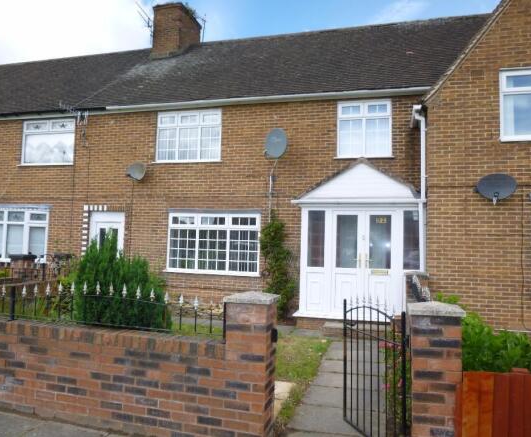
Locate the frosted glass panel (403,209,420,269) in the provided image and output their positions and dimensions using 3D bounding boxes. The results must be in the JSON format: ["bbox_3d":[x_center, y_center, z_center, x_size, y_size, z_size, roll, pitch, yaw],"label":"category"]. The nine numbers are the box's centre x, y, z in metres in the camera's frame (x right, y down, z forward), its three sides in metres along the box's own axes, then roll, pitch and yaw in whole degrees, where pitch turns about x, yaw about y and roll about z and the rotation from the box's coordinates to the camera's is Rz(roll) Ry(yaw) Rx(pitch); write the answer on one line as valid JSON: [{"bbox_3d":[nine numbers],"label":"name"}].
[{"bbox_3d":[2.666,0.396,7.679,0.307,1.087,0.050,1,-4,15],"label":"frosted glass panel"}]

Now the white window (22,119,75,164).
[{"bbox_3d":[-5.842,-2.049,11.287,1.671,1.216,0.120,1,-4,15],"label":"white window"}]

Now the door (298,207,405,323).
[{"bbox_3d":[1.610,0.845,7.925,1.953,2.127,0.120,1,-4,15],"label":"door"}]

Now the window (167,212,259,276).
[{"bbox_3d":[-1.244,0.586,9.890,2.337,1.424,0.130,1,-4,15],"label":"window"}]

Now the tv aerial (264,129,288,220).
[{"bbox_3d":[0.227,-0.973,9.239,0.480,2.038,0.430,-1,-4,35],"label":"tv aerial"}]

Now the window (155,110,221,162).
[{"bbox_3d":[-1.872,-1.996,10.243,1.717,1.273,0.120,1,-4,15],"label":"window"}]

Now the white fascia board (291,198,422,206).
[{"bbox_3d":[1.702,-0.308,7.885,2.452,0.120,0.100,1,-4,15],"label":"white fascia board"}]

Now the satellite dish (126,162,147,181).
[{"bbox_3d":[-3.121,-1.138,10.180,0.460,0.430,0.360,-1,-5,38],"label":"satellite dish"}]

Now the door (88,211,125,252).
[{"bbox_3d":[-4.041,0.884,10.655,0.992,2.066,0.100,1,-4,15],"label":"door"}]

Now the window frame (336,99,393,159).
[{"bbox_3d":[2.157,-1.952,9.184,1.167,1.273,0.120,1,-4,15],"label":"window frame"}]

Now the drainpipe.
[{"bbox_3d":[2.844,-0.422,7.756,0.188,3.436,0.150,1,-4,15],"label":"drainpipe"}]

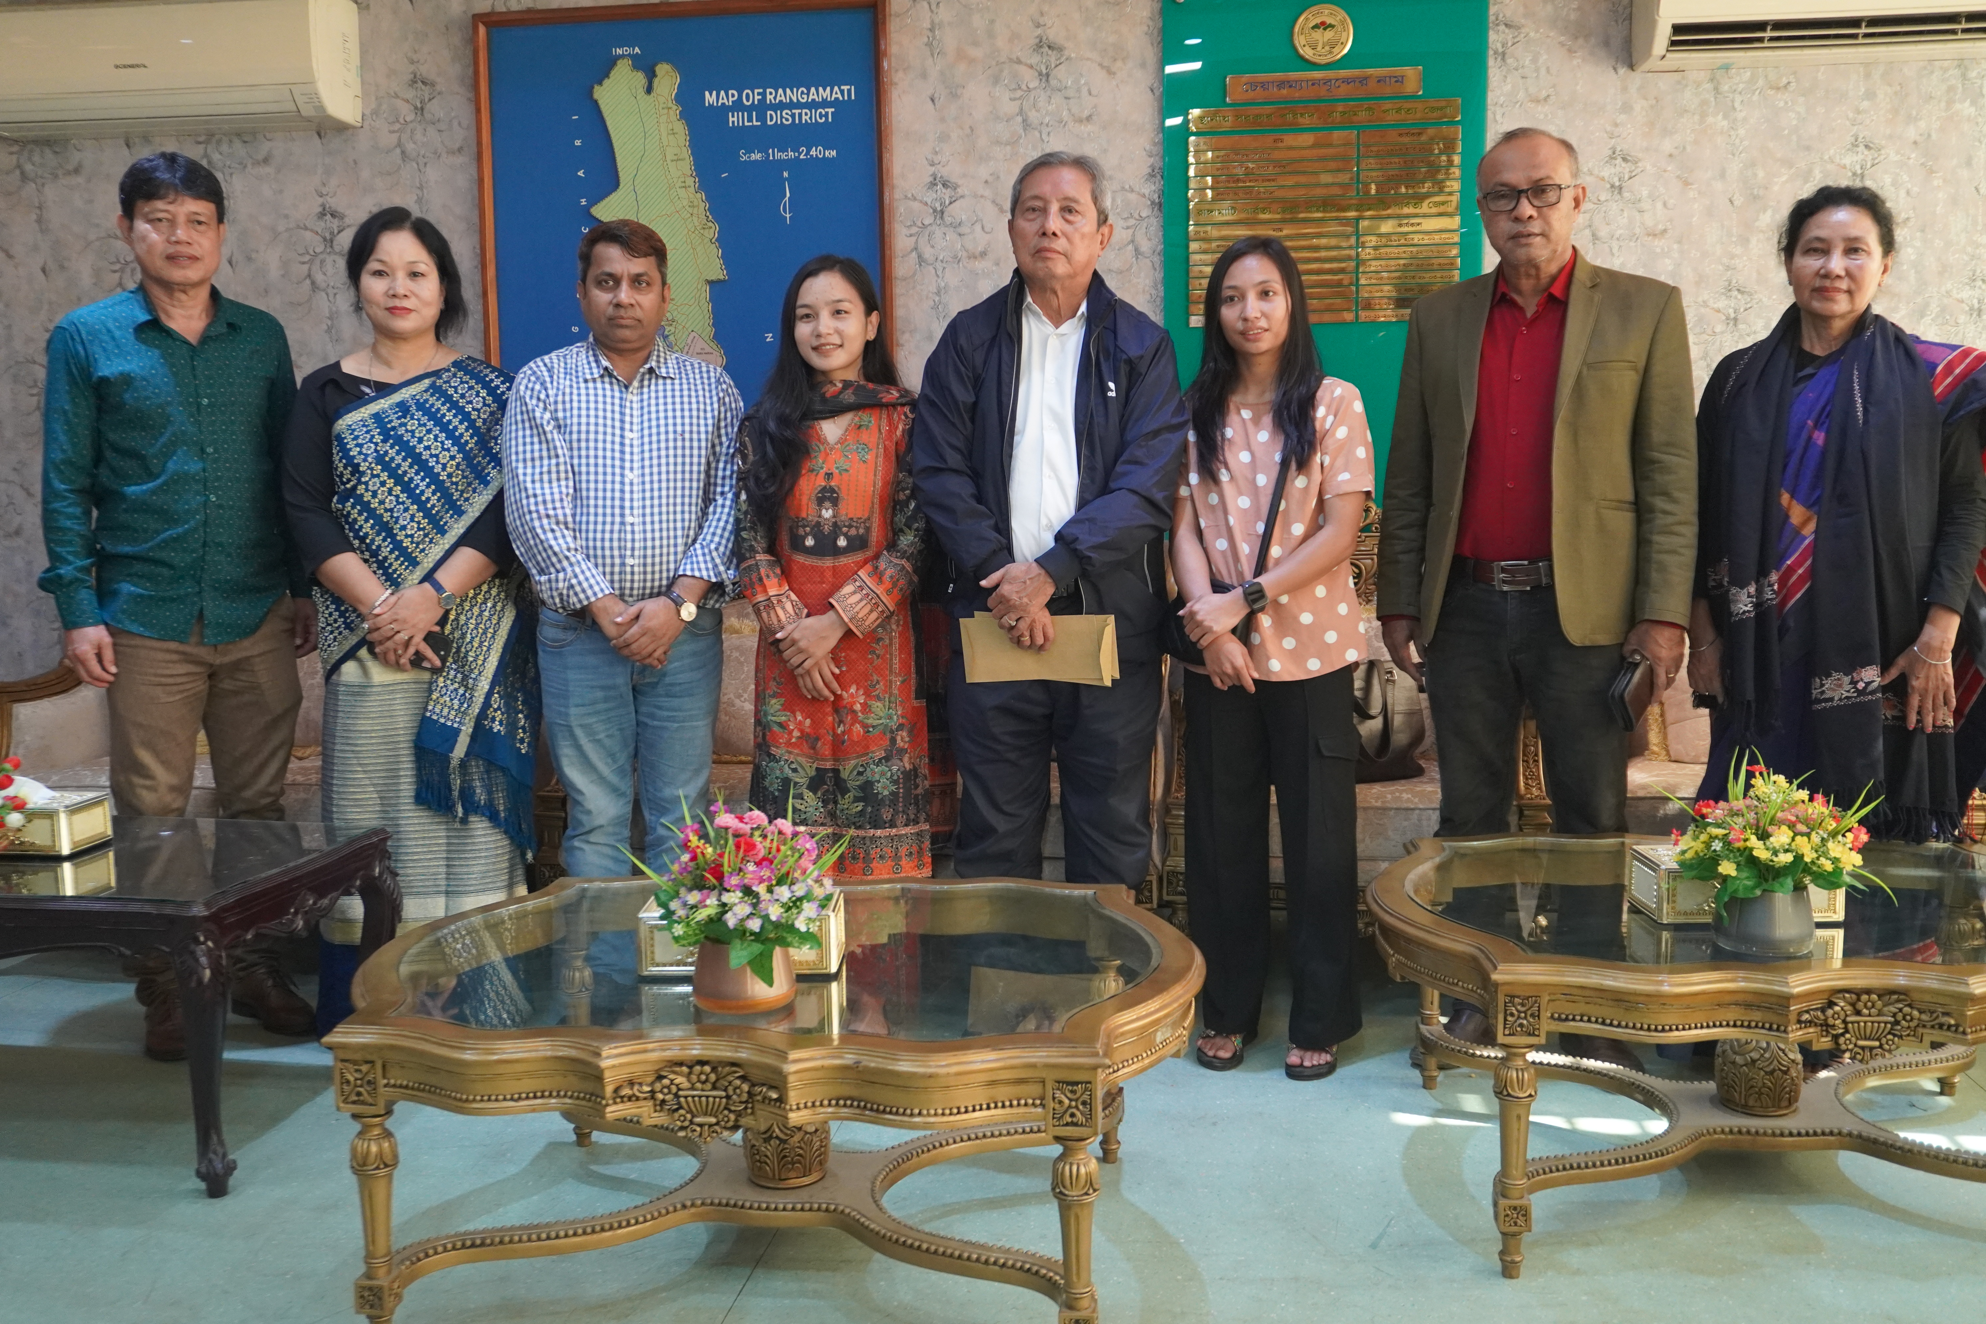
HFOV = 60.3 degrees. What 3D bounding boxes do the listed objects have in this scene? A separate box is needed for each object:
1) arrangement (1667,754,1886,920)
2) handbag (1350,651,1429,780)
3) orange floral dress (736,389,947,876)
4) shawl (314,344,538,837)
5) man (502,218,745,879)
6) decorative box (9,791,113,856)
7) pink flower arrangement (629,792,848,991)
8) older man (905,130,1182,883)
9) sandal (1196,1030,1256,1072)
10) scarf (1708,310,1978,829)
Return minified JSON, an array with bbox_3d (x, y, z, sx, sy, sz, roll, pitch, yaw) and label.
[{"bbox_3d":[1.095,0.237,2.390,0.286,0.212,0.245,0,7,6],"label":"arrangement"},{"bbox_3d":[0.802,0.114,3.732,0.290,0.265,0.140,0,7,6],"label":"handbag"},{"bbox_3d":[-0.277,-0.042,3.135,0.386,0.906,0.270,-1,7,-1],"label":"orange floral dress"},{"bbox_3d":[-1.065,-0.101,3.208,0.419,0.932,0.290,-2,7,-7],"label":"shawl"},{"bbox_3d":[-0.695,-0.040,3.278,0.460,1.584,0.340,-1,7,-3],"label":"man"},{"bbox_3d":[-1.716,0.289,3.036,0.260,0.087,0.130,0,7,11],"label":"decorative box"},{"bbox_3d":[-0.333,0.285,2.204,0.269,0.228,0.245,0,7,6],"label":"pink flower arrangement"},{"bbox_3d":[0.116,-0.106,3.261,0.510,1.693,0.360,-1,7,3],"label":"older man"},{"bbox_3d":[0.445,0.706,3.249,0.095,0.075,0.240,1,7,17],"label":"sandal"},{"bbox_3d":[1.500,-0.156,3.056,0.440,0.943,0.300,1,7,16],"label":"scarf"}]

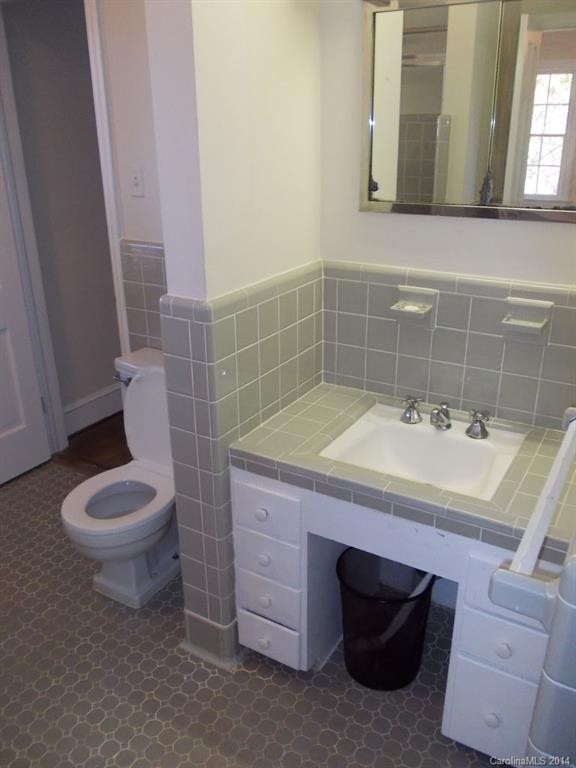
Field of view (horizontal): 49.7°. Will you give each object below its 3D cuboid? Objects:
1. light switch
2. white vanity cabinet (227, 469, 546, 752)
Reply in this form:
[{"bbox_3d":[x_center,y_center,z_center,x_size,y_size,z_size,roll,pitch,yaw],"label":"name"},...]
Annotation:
[{"bbox_3d":[-0.561,-0.750,2.312,0.073,0.114,0.014,13,26,29],"label":"light switch"},{"bbox_3d":[0.374,0.562,1.907,0.920,0.685,0.555,13,26,29],"label":"white vanity cabinet"}]

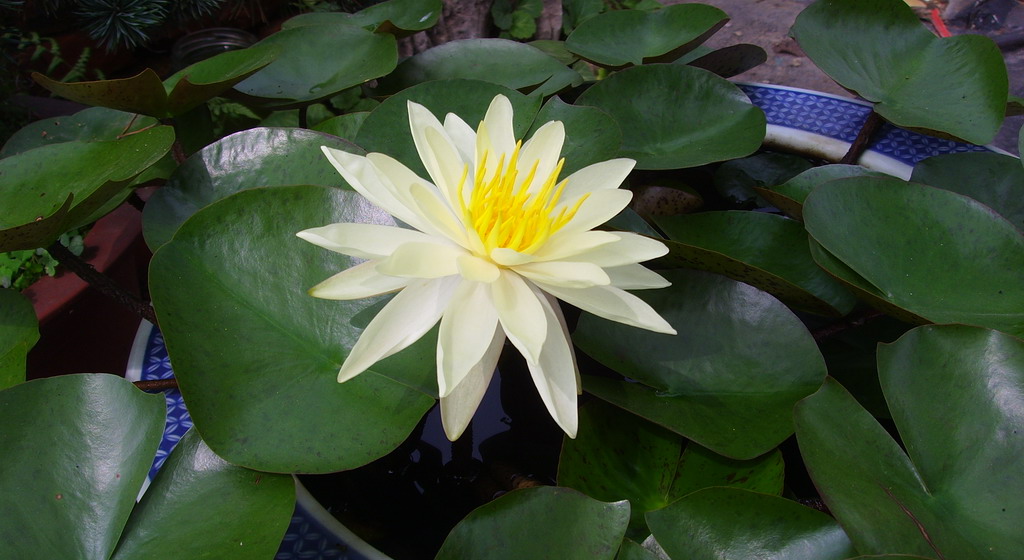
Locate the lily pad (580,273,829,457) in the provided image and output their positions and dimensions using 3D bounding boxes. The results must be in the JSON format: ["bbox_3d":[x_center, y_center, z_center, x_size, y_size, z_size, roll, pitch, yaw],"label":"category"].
[{"bbox_3d":[0.075,0.034,0.465,0.104,0.025,0.100,-6,41,2],"label":"lily pad"}]

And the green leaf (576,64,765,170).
[{"bbox_3d":[0.084,-0.086,0.610,0.101,0.018,0.096,-4,43,0],"label":"green leaf"}]

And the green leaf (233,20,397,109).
[{"bbox_3d":[-0.114,-0.124,0.660,0.098,0.022,0.088,-4,46,0],"label":"green leaf"}]

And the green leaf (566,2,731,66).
[{"bbox_3d":[0.079,-0.144,0.680,0.096,0.020,0.075,-6,37,2],"label":"green leaf"}]

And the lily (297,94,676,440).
[{"bbox_3d":[-0.009,-0.005,0.430,0.138,0.068,0.128,-4,39,0],"label":"lily"}]

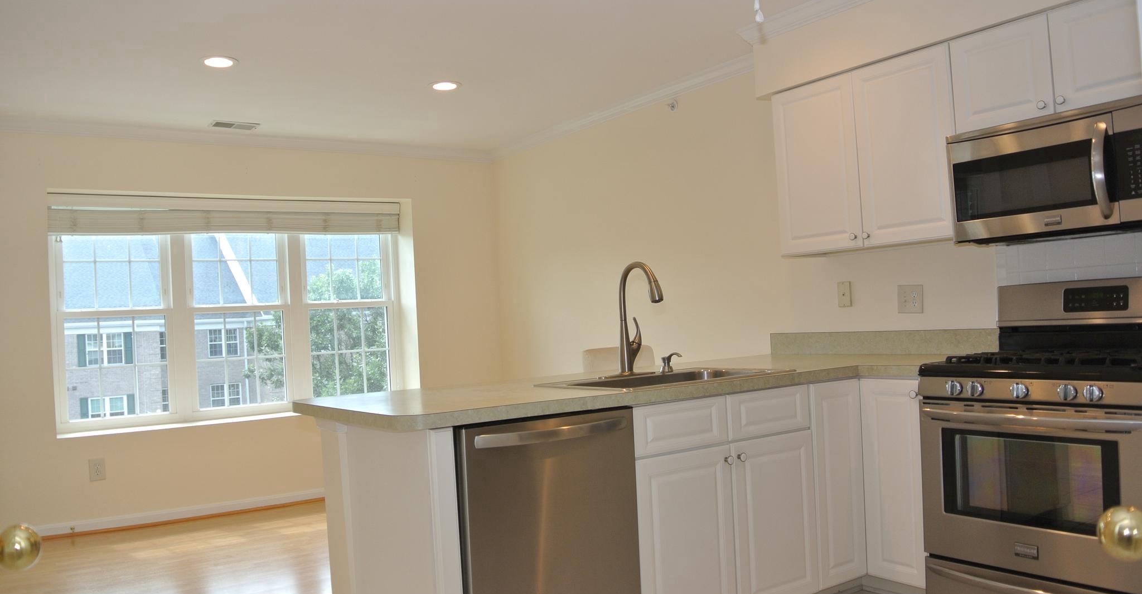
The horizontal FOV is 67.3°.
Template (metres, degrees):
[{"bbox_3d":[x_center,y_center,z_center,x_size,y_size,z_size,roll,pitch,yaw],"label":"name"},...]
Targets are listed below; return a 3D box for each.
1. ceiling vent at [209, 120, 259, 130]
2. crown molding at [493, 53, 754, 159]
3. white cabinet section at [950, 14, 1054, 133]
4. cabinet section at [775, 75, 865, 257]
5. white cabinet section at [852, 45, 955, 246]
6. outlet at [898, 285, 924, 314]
[{"bbox_3d":[-2.084,-1.062,5.319,0.290,0.022,0.155,-2,-2,-35],"label":"ceiling vent"},{"bbox_3d":[0.205,-1.152,5.491,0.067,0.075,2.983,-2,-2,-35],"label":"crown molding"},{"bbox_3d":[1.732,-0.829,3.295,0.327,0.368,0.373,-2,-2,-35],"label":"white cabinet section"},{"bbox_3d":[1.244,-0.588,3.989,0.327,0.766,0.447,-2,-2,-35],"label":"cabinet section"},{"bbox_3d":[1.504,-0.610,3.623,0.327,0.766,0.452,-2,-2,-35],"label":"white cabinet section"},{"bbox_3d":[1.483,0.011,3.751,0.012,0.120,0.118,-2,-2,-35],"label":"outlet"}]

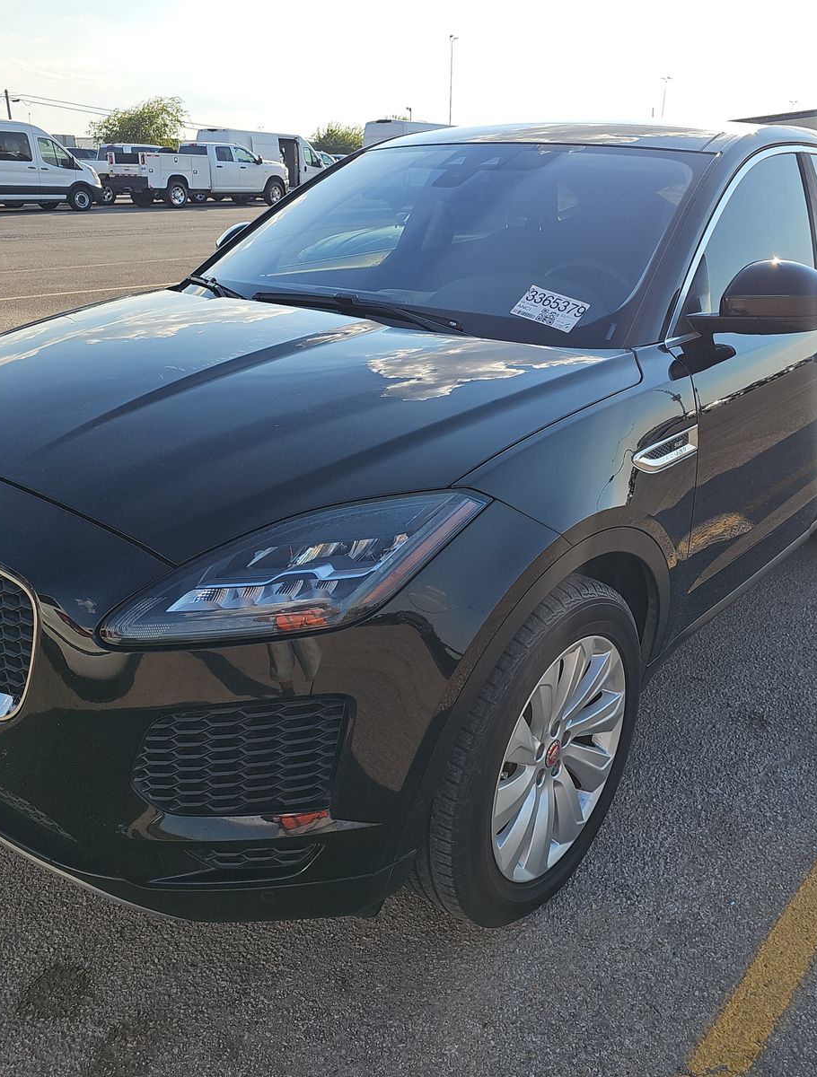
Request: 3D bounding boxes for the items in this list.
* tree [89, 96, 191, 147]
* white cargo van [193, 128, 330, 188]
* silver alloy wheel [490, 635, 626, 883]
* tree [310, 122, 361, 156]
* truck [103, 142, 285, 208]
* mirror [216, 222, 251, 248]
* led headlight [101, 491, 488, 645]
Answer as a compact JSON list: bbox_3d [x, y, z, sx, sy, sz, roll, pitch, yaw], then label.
[{"bbox_3d":[-14.117,-21.072,50.835,5.390,4.560,5.390,0,22,0],"label":"tree"},{"bbox_3d":[-5.468,-14.914,38.360,2.080,2.560,5.850,18,27,39],"label":"white cargo van"},{"bbox_3d":[0.253,0.433,2.019,0.200,0.525,0.525,16,26,36],"label":"silver alloy wheel"},{"bbox_3d":[-4.704,-27.025,66.746,4.230,3.980,4.230,0,22,0],"label":"tree"},{"bbox_3d":[-6.718,-12.042,31.541,2.080,2.000,6.450,16,27,35],"label":"truck"},{"bbox_3d":[-0.605,-1.004,3.365,0.240,0.190,0.190,16,26,37],"label":"mirror"},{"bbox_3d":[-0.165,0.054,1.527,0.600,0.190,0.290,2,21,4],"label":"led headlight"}]

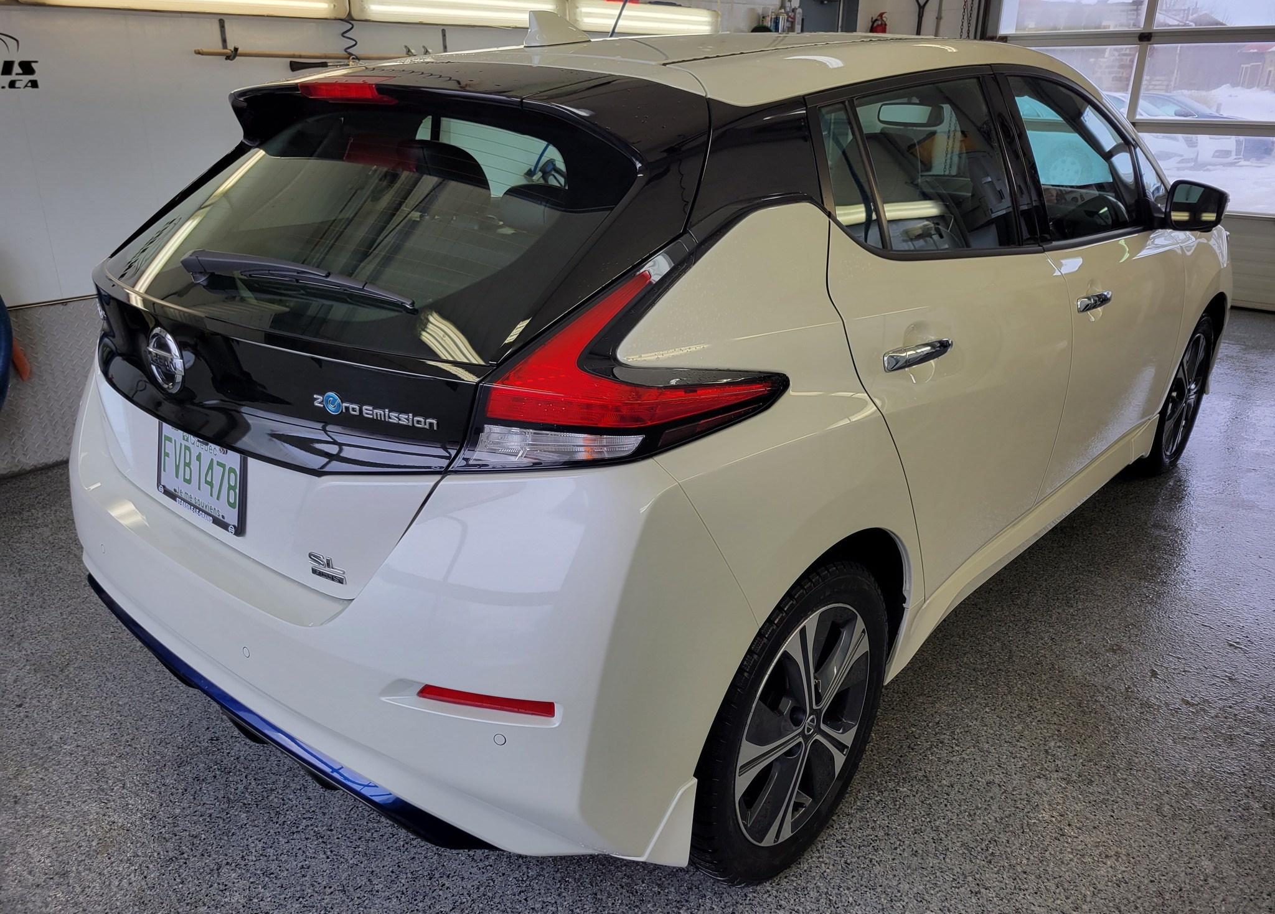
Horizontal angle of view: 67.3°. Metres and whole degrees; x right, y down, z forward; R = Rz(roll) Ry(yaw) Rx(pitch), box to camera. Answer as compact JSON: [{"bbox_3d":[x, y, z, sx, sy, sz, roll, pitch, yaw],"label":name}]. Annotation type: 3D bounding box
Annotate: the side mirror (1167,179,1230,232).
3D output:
[{"bbox_3d":[1.692,-0.751,2.882,0.175,0.147,0.150,17,27,38],"label":"side mirror"}]

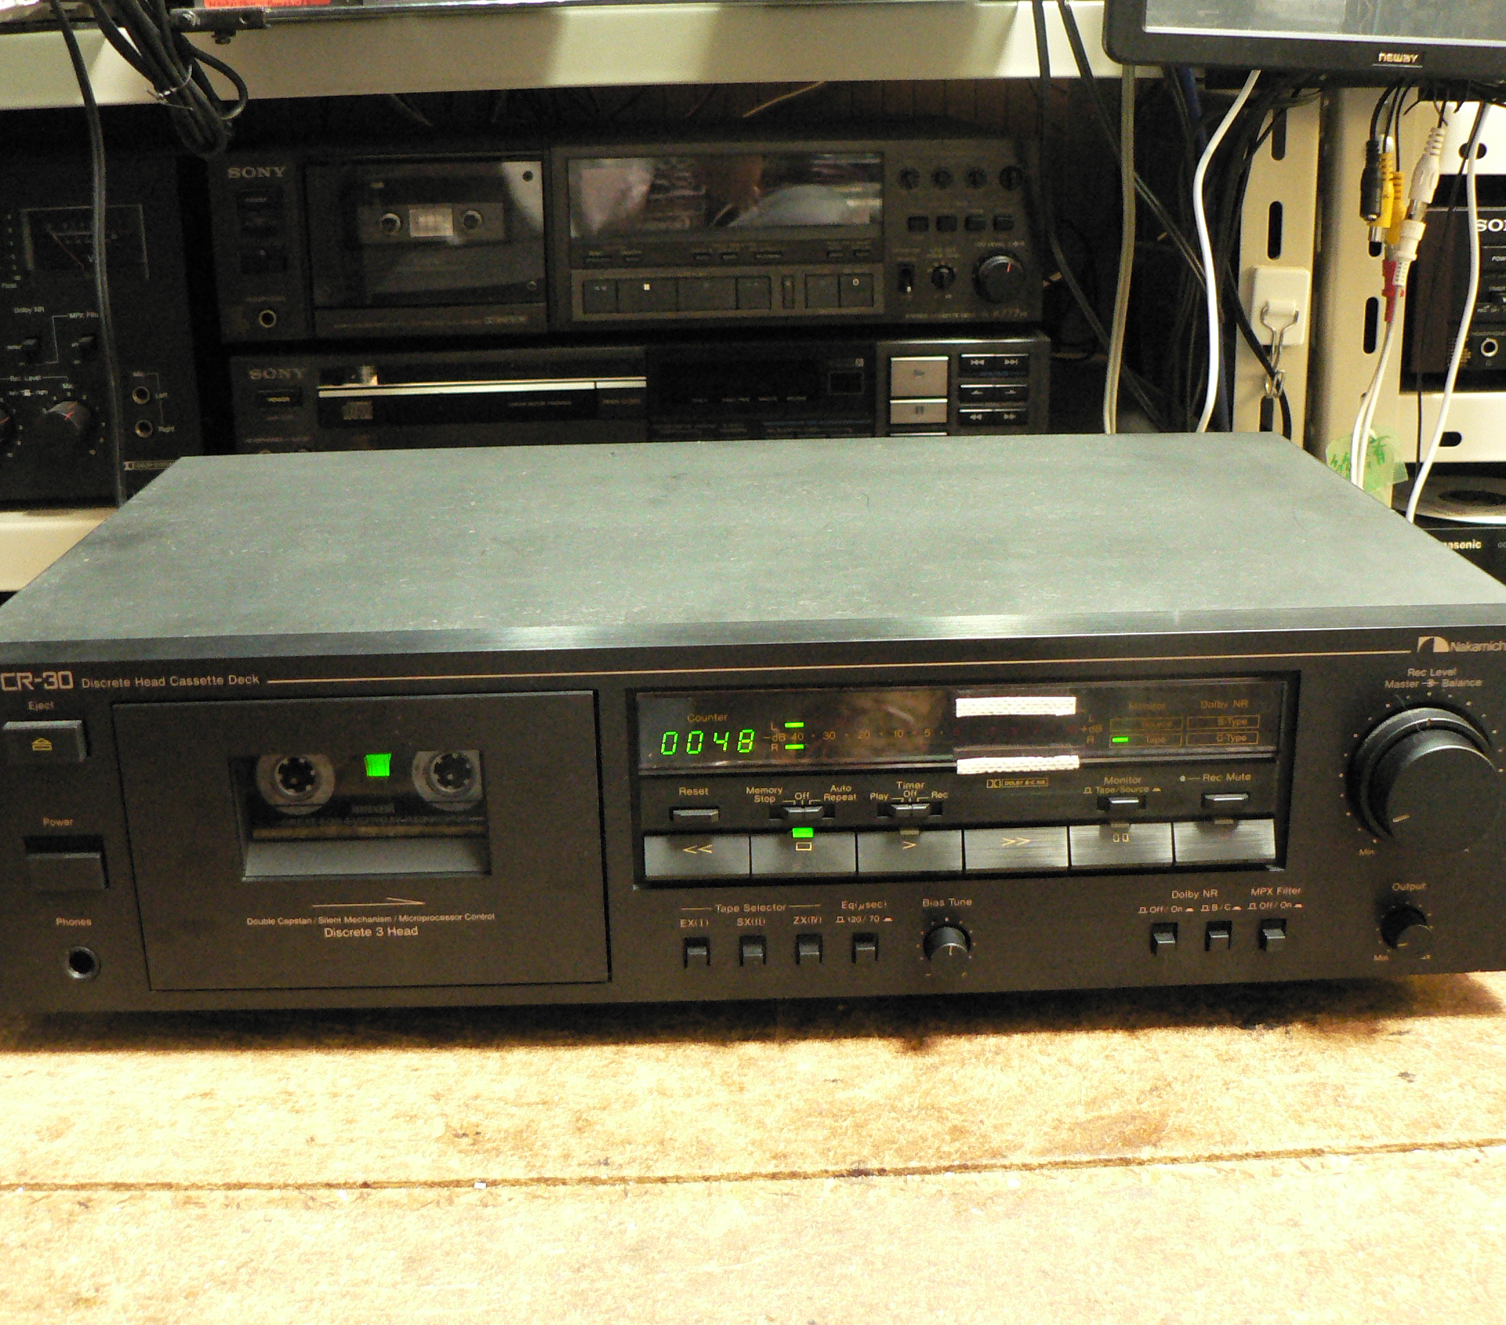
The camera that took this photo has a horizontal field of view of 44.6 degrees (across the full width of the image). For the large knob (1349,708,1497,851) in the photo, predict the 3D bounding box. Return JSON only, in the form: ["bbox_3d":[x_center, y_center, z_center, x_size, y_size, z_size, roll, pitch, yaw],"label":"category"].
[{"bbox_3d":[0.180,0.033,0.486,0.037,0.037,0.018,-1,19,-2],"label":"large knob"}]

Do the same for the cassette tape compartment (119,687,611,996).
[{"bbox_3d":[-0.103,0.046,0.500,0.125,0.084,0.022,-1,19,-2],"label":"cassette tape compartment"}]

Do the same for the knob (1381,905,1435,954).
[{"bbox_3d":[0.181,0.076,0.504,0.012,0.012,0.010,-1,19,-1],"label":"knob"}]

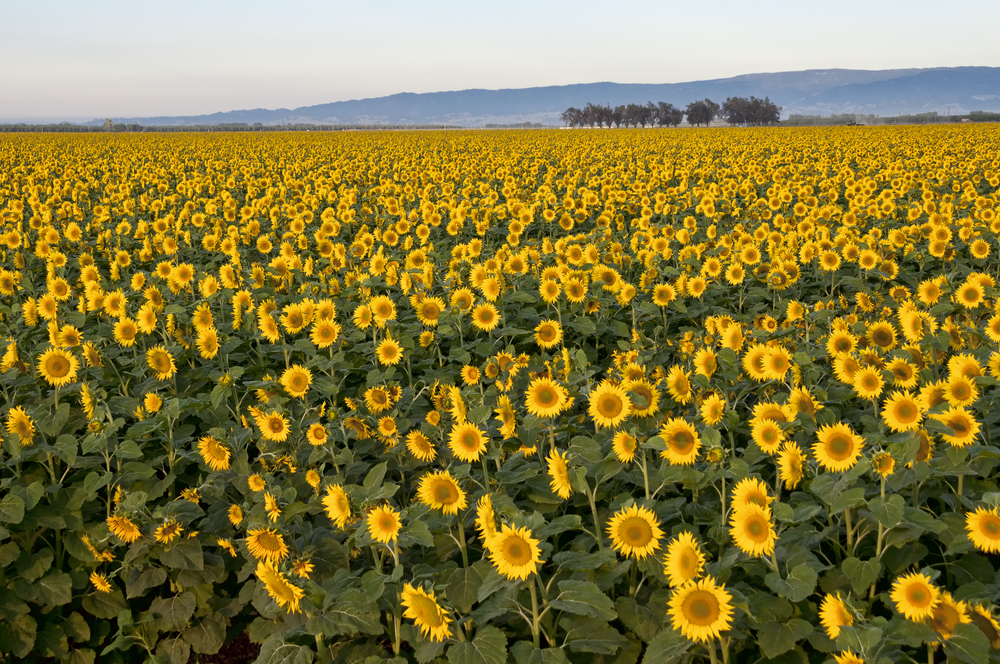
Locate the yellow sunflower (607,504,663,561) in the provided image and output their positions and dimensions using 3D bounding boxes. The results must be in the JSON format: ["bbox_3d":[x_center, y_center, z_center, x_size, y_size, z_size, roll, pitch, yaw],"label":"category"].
[{"bbox_3d":[0.535,0.788,6.900,0.222,0.222,0.070,1,0,4],"label":"yellow sunflower"}]

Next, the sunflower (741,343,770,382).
[{"bbox_3d":[1.570,0.187,10.700,0.240,0.245,0.088,3,6,30],"label":"sunflower"}]

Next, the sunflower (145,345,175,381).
[{"bbox_3d":[-2.072,0.187,10.700,0.222,0.227,0.082,2,15,24],"label":"sunflower"}]

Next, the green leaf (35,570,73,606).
[{"bbox_3d":[-2.151,1.233,8.400,0.190,0.200,0.060,-1,-36,-8],"label":"green leaf"}]

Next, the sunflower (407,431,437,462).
[{"bbox_3d":[-0.409,0.596,9.100,0.170,0.175,0.065,5,29,37],"label":"sunflower"}]

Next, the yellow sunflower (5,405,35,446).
[{"bbox_3d":[-2.414,0.471,8.800,0.212,0.216,0.078,4,13,32],"label":"yellow sunflower"}]

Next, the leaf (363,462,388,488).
[{"bbox_3d":[-0.575,0.657,8.000,0.100,0.115,0.060,2,7,17],"label":"leaf"}]

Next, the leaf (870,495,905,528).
[{"bbox_3d":[1.685,0.781,7.600,0.145,0.145,0.060,0,7,6],"label":"leaf"}]

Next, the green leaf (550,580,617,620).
[{"bbox_3d":[0.303,0.976,6.350,0.235,0.100,0.160,-1,7,-9],"label":"green leaf"}]

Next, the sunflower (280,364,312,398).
[{"bbox_3d":[-1.258,0.306,10.800,0.205,0.210,0.060,0,2,5],"label":"sunflower"}]

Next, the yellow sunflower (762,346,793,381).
[{"bbox_3d":[1.667,0.189,10.500,0.206,0.210,0.076,4,6,31],"label":"yellow sunflower"}]

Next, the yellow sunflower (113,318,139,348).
[{"bbox_3d":[-2.850,0.011,13.300,0.215,0.225,0.075,2,4,18],"label":"yellow sunflower"}]

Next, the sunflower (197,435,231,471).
[{"bbox_3d":[-1.492,0.627,9.100,0.205,0.205,0.070,1,28,15],"label":"sunflower"}]

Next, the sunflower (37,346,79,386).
[{"bbox_3d":[-2.532,0.197,10.000,0.238,0.235,0.065,-2,1,-10],"label":"sunflower"}]

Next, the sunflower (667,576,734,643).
[{"bbox_3d":[0.648,0.897,5.650,0.210,0.210,0.070,0,6,7],"label":"sunflower"}]

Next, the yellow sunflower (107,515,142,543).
[{"bbox_3d":[-1.547,0.809,7.200,0.145,0.135,0.060,5,42,38],"label":"yellow sunflower"}]

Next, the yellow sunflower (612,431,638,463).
[{"bbox_3d":[0.632,0.577,8.800,0.160,0.165,0.060,6,13,43],"label":"yellow sunflower"}]

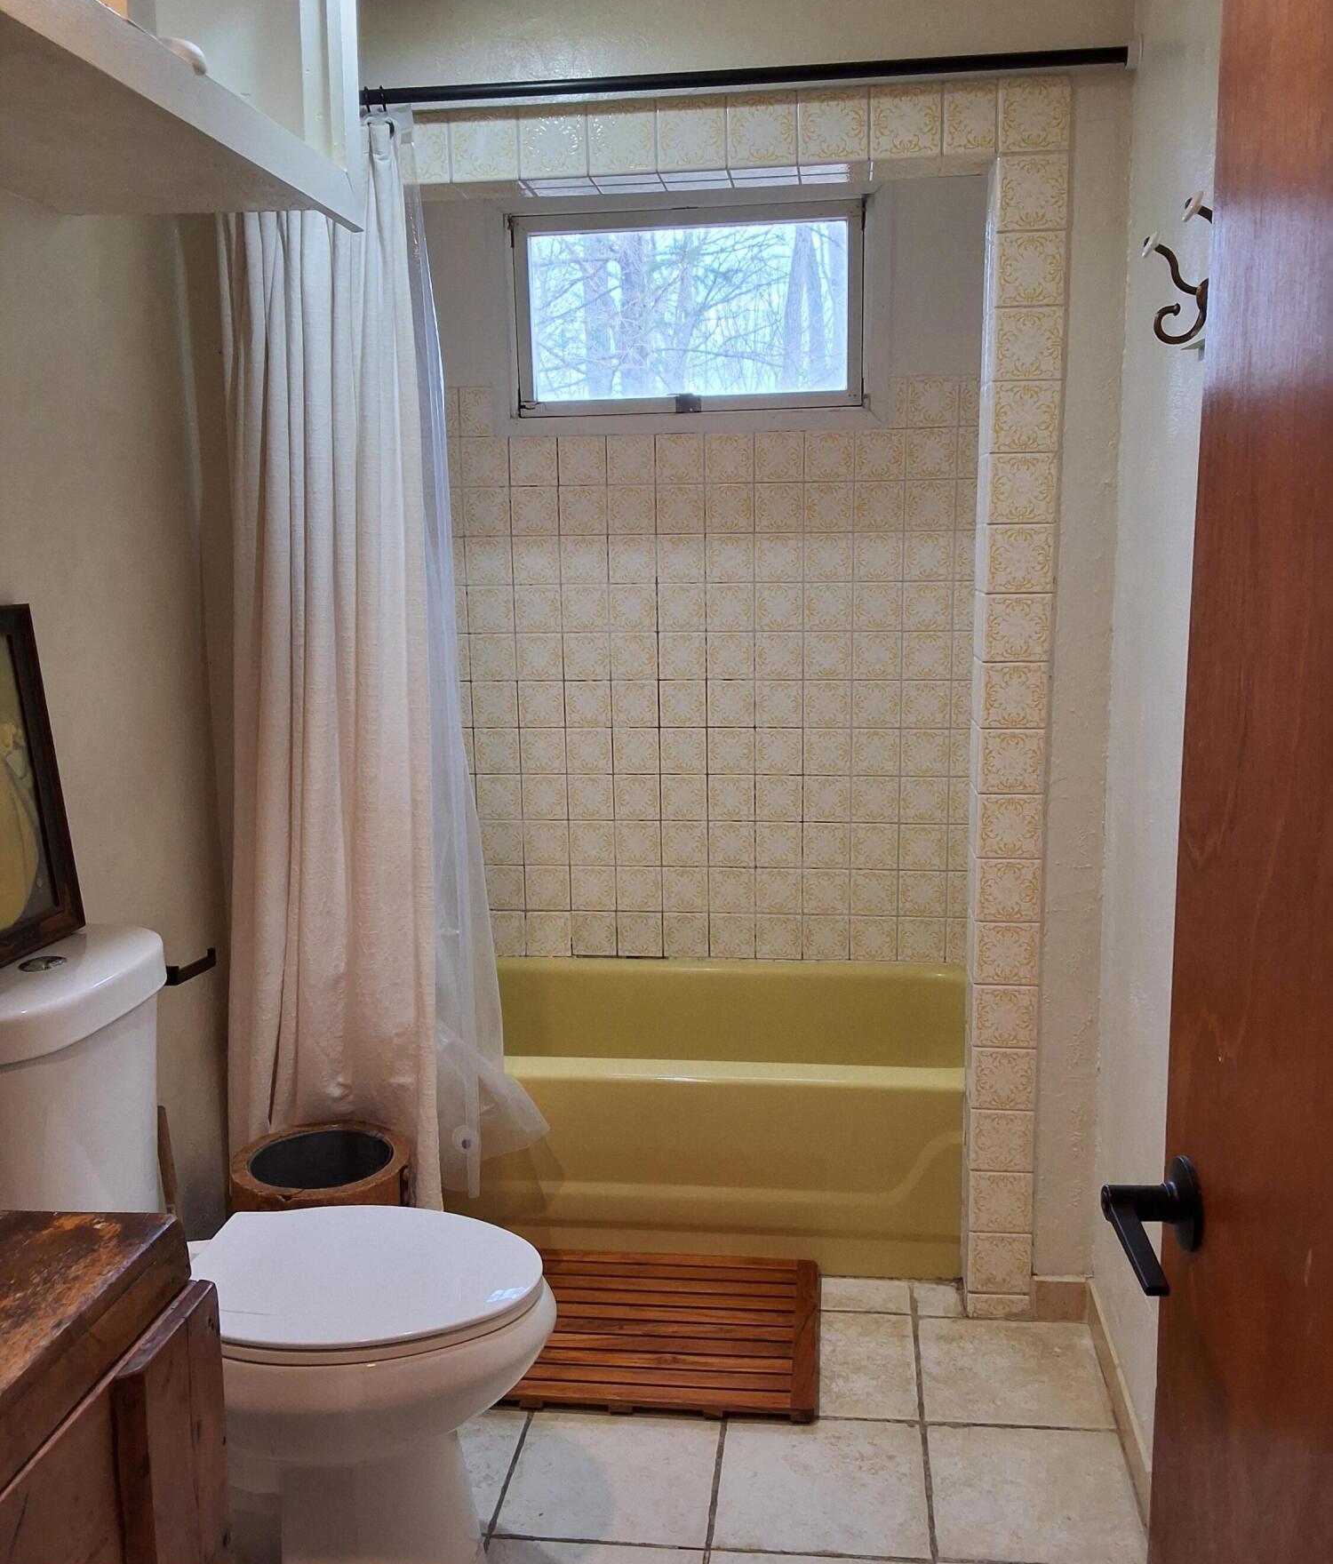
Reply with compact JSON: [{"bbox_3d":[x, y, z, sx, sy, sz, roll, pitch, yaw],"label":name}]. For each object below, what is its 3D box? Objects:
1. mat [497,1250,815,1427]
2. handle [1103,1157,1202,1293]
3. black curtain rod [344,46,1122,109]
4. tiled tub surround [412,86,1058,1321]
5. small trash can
[{"bbox_3d":[-0.045,0.945,2.491,0.617,0.033,0.436,0,11,7],"label":"mat"},{"bbox_3d":[0.310,0.287,0.913,0.062,0.068,0.148,0,11,7],"label":"handle"},{"bbox_3d":[-0.052,-1.062,2.186,1.475,0.026,0.026,0,11,7],"label":"black curtain rod"},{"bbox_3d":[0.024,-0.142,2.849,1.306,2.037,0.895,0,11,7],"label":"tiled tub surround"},{"bbox_3d":[-0.573,0.799,2.433,0.290,0.356,0.290,-1,11,0],"label":"small trash can"}]

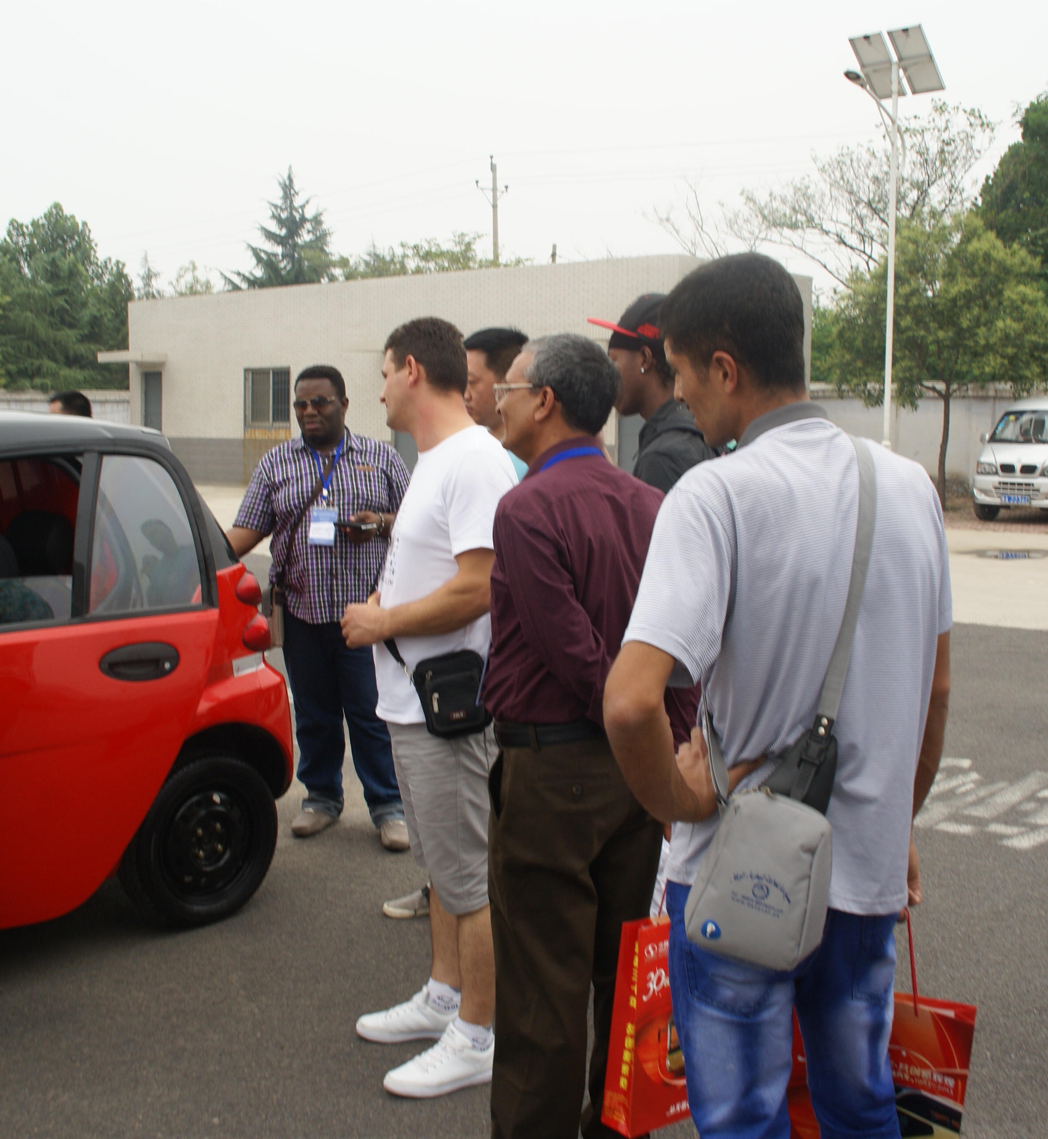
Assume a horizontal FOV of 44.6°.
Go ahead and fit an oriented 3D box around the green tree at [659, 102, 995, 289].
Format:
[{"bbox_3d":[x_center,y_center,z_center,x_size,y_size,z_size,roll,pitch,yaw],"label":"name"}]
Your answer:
[{"bbox_3d":[7.008,-6.431,29.600,7.400,9.100,7.000,5,8,38],"label":"green tree"}]

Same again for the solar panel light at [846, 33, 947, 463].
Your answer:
[{"bbox_3d":[5.023,-4.190,18.521,1.150,7.150,2.250,5,8,38],"label":"solar panel light"}]

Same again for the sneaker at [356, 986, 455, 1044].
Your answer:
[{"bbox_3d":[-0.279,1.074,3.093,0.285,0.120,0.105,-1,7,-10],"label":"sneaker"}]

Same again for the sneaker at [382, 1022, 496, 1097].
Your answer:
[{"bbox_3d":[-0.187,1.099,2.873,0.285,0.120,0.105,-3,7,-25],"label":"sneaker"}]

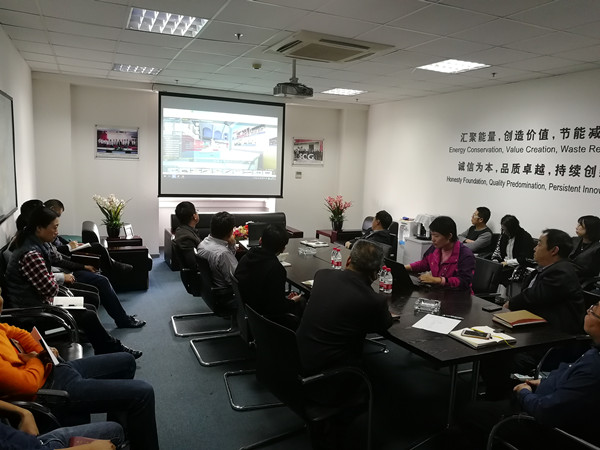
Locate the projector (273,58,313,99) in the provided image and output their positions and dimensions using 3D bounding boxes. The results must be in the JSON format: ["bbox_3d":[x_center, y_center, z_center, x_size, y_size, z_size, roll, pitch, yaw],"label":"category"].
[{"bbox_3d":[-0.069,-1.568,5.014,0.340,0.385,0.290,-1,9,-25],"label":"projector"}]

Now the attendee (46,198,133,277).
[{"bbox_3d":[-2.257,0.337,4.853,0.950,1.180,0.550,-1,9,-24],"label":"attendee"}]

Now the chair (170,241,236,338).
[{"bbox_3d":[-0.988,0.560,4.657,0.600,0.890,0.570,-1,9,-24],"label":"chair"}]

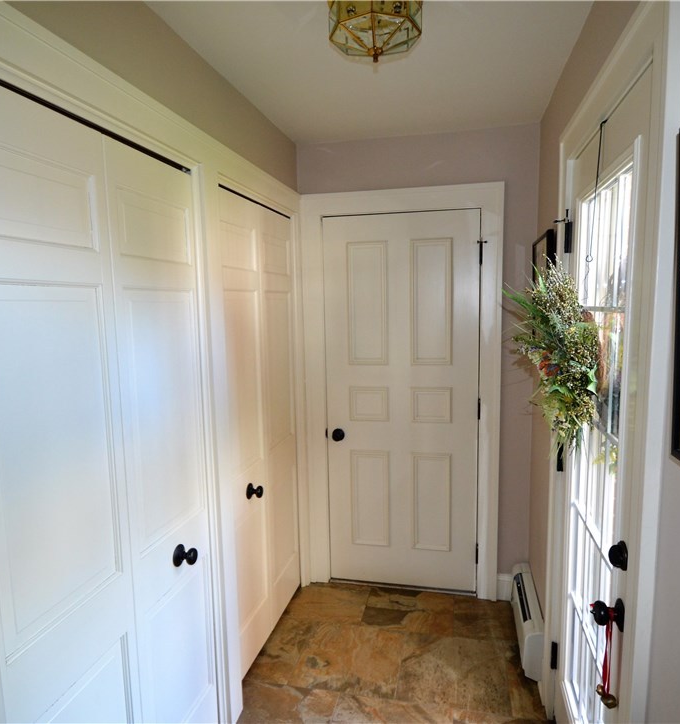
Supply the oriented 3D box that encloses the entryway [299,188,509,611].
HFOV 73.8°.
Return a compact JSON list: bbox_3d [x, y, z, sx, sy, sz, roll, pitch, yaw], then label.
[{"bbox_3d":[0.312,0.206,2.423,1.035,2.175,0.100,1,8,14],"label":"entryway"}]

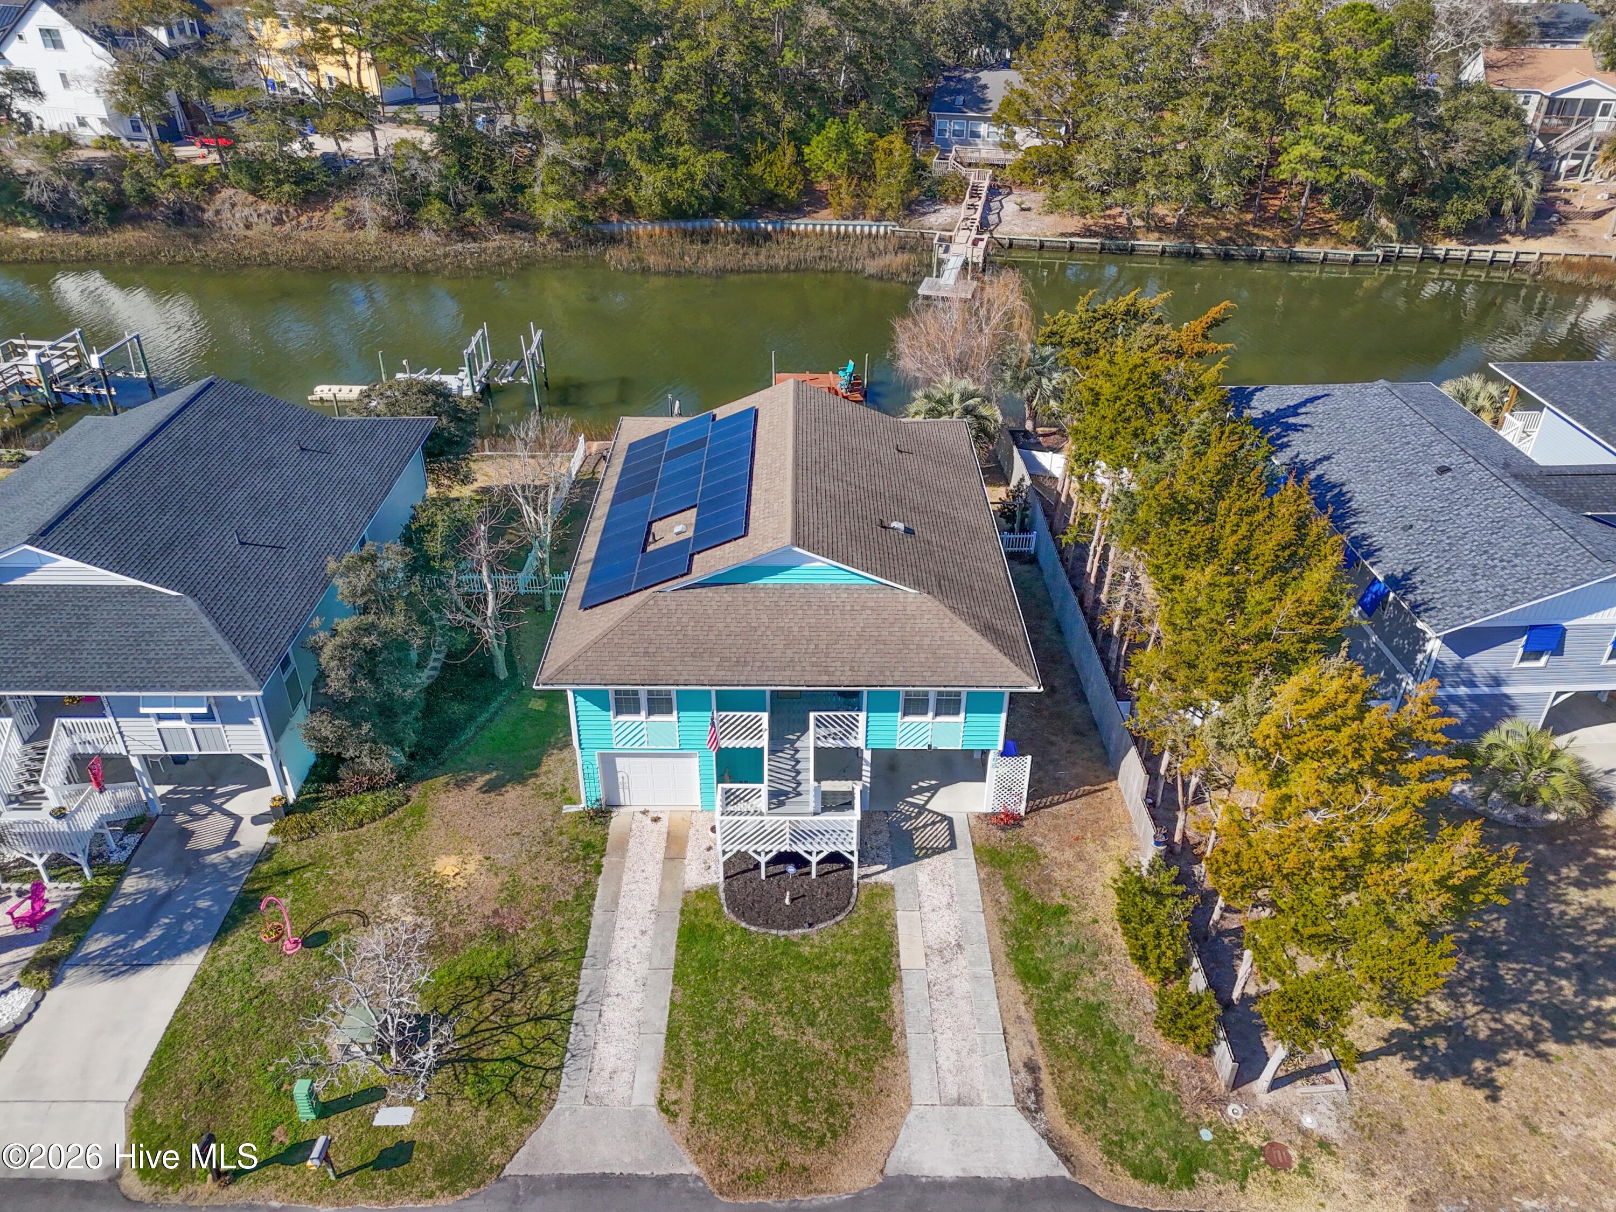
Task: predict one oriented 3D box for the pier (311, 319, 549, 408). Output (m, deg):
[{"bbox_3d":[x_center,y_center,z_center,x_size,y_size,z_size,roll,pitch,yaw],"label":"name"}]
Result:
[{"bbox_3d":[-21.276,-13.409,62.424,13.030,3.840,4.240,0,34,0],"label":"pier"}]

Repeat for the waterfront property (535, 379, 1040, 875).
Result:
[{"bbox_3d":[-0.532,-1.024,37.708,13.940,8.090,19.740,0,34,0],"label":"waterfront property"}]

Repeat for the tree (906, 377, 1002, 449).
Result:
[{"bbox_3d":[6.631,-8.234,50.919,4.100,4.400,4.100,0,34,0],"label":"tree"}]

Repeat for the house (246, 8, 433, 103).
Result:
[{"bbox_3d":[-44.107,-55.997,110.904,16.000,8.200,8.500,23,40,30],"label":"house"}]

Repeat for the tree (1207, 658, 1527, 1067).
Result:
[{"bbox_3d":[12.212,7.099,25.156,6.160,8.890,6.360,0,34,0],"label":"tree"}]

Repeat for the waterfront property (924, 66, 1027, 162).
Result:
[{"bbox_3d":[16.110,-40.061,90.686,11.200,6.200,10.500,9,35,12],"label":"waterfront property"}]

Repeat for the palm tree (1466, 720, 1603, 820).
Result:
[{"bbox_3d":[21.369,4.863,32.936,3.200,2.600,3.200,0,34,0],"label":"palm tree"}]

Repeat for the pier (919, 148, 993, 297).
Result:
[{"bbox_3d":[11.747,-28.910,84.327,4.440,5.660,19.190,9,35,12],"label":"pier"}]

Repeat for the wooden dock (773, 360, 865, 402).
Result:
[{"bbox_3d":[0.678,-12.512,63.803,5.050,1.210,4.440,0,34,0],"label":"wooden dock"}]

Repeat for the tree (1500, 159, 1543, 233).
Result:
[{"bbox_3d":[55.690,-31.956,87.400,3.230,5.250,3.230,0,34,0],"label":"tree"}]

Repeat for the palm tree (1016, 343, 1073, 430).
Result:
[{"bbox_3d":[11.522,-10.673,54.648,2.800,4.500,2.800,0,34,0],"label":"palm tree"}]

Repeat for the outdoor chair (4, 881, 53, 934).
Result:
[{"bbox_3d":[-20.459,7.957,29.506,0.750,0.960,0.880,9,35,13],"label":"outdoor chair"}]

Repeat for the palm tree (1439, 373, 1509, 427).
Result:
[{"bbox_3d":[31.086,-8.796,52.470,3.640,4.950,3.640,0,34,0],"label":"palm tree"}]

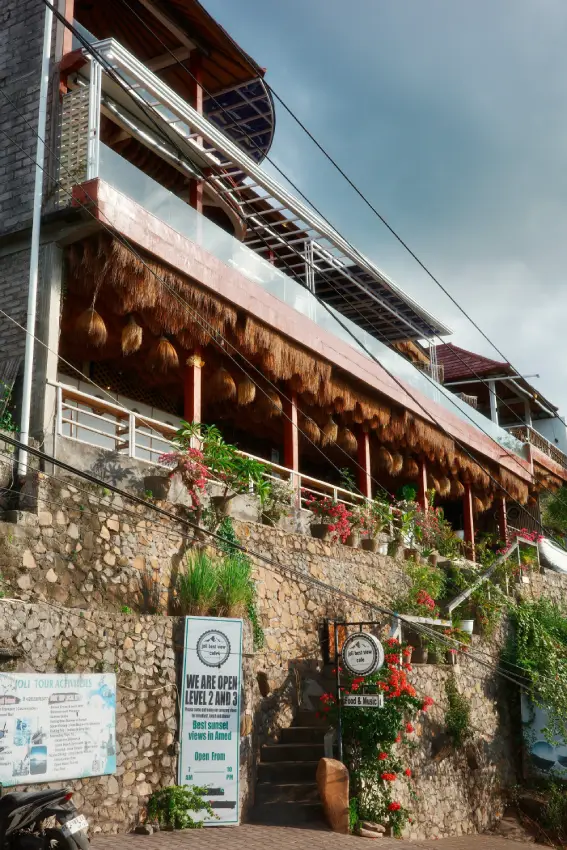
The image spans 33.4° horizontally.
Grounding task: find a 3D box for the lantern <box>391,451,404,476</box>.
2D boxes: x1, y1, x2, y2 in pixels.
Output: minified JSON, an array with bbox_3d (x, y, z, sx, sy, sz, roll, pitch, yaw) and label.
[{"bbox_3d":[2.779,0.963,23.021,0.340,0.580,0.340,-1,-16,0],"label":"lantern"}]

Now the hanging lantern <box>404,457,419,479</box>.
[{"bbox_3d":[3.589,1.192,26.482,0.420,0.600,0.420,-1,-17,0],"label":"hanging lantern"}]

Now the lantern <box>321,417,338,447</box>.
[{"bbox_3d":[0.978,0.138,20.080,0.360,0.620,0.360,-1,-16,0],"label":"lantern"}]

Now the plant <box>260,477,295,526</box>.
[{"bbox_3d":[-0.120,1.553,18.927,0.600,0.930,0.650,-11,-19,29],"label":"plant"}]

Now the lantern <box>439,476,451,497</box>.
[{"bbox_3d":[4.368,1.669,25.624,0.330,0.560,0.330,-10,-18,29],"label":"lantern"}]

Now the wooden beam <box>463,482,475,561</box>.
[{"bbox_3d":[5.845,3.028,29.937,0.220,2.650,0.220,-11,-19,29],"label":"wooden beam"}]

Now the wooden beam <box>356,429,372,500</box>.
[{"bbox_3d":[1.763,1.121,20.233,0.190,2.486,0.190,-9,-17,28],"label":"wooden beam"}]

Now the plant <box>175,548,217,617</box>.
[{"bbox_3d":[-1.063,1.958,11.671,0.450,0.820,0.480,-1,-15,0],"label":"plant"}]

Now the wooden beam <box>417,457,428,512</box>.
[{"bbox_3d":[3.973,2.130,26.959,0.220,2.750,0.220,-11,-19,29],"label":"wooden beam"}]

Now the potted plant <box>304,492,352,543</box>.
[{"bbox_3d":[0.875,1.798,18.359,0.680,0.980,0.780,-10,-18,29],"label":"potted plant"}]

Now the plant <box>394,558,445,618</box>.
[{"bbox_3d":[2.651,3.167,18.408,0.780,1.080,0.980,-9,-17,28],"label":"plant"}]

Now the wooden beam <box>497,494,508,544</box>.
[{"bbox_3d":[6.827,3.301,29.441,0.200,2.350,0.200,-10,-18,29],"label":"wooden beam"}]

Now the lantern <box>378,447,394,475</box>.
[{"bbox_3d":[2.345,0.808,21.503,0.340,0.560,0.340,-1,-15,0],"label":"lantern"}]

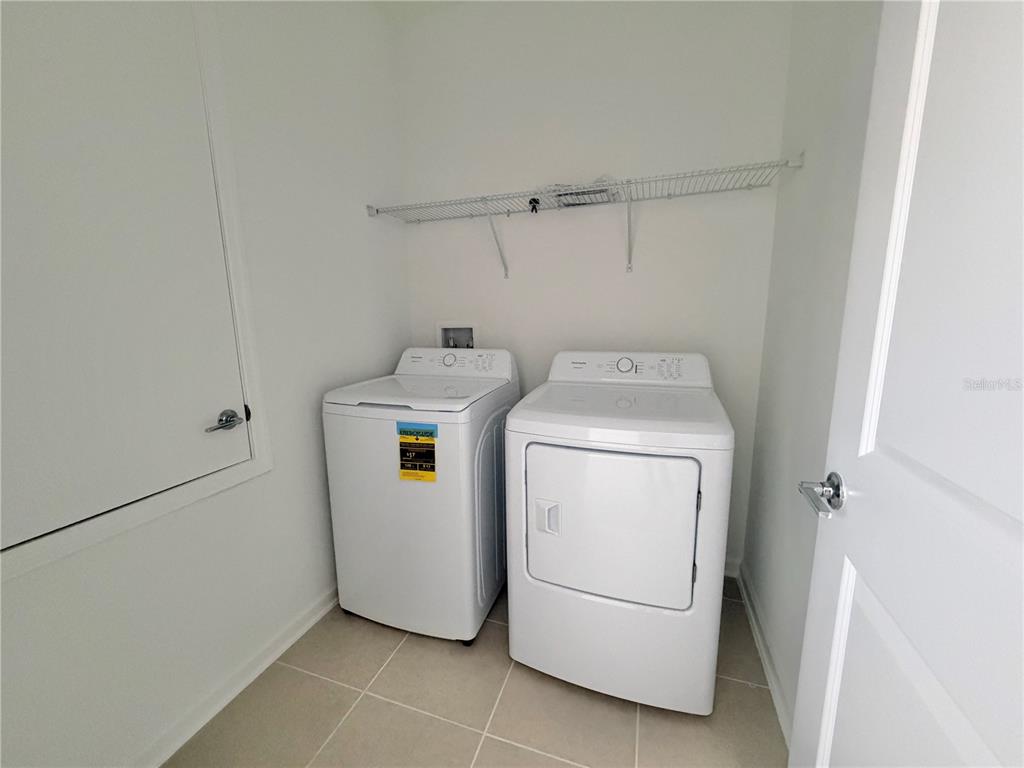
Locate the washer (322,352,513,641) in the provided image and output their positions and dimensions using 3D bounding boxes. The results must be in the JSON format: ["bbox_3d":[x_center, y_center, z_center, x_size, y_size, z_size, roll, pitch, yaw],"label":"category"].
[{"bbox_3d":[-0.368,0.429,1.897,0.677,1.125,0.675,3,11,19],"label":"washer"}]

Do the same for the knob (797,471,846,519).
[{"bbox_3d":[0.608,0.220,0.804,0.064,0.068,0.138,2,11,16],"label":"knob"}]

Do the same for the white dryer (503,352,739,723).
[{"bbox_3d":[0.409,0.466,1.629,0.685,1.125,0.675,3,11,19],"label":"white dryer"}]

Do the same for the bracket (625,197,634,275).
[{"bbox_3d":[0.504,-0.653,1.773,0.025,0.327,0.297,3,11,19],"label":"bracket"}]

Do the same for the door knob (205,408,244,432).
[{"bbox_3d":[-0.925,0.127,1.333,0.064,0.068,0.143,3,11,19],"label":"door knob"}]

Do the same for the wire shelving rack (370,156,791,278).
[{"bbox_3d":[0.200,-0.674,1.869,1.763,0.345,0.312,3,11,19],"label":"wire shelving rack"}]

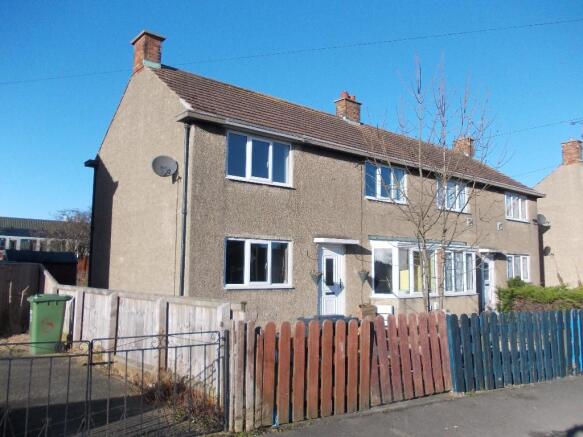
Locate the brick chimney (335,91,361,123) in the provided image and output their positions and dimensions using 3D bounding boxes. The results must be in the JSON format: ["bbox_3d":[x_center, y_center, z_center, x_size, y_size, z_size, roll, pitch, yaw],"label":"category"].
[{"bbox_3d":[2.314,-4.486,19.198,0.880,1.320,0.700,5,-8,-38],"label":"brick chimney"}]

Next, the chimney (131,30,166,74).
[{"bbox_3d":[-4.270,-4.777,13.996,0.640,1.100,0.920,5,-8,-38],"label":"chimney"}]

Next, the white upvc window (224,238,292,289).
[{"bbox_3d":[-0.778,1.125,11.583,2.000,1.190,0.100,5,-8,-38],"label":"white upvc window"}]

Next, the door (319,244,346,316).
[{"bbox_3d":[1.107,1.802,13.092,0.940,2.060,0.080,5,-8,-38],"label":"door"}]

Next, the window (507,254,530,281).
[{"bbox_3d":[9.531,2.118,19.756,2.000,1.170,0.100,5,-8,-38],"label":"window"}]

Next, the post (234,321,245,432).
[{"bbox_3d":[-0.530,1.599,4.815,0.085,1.110,0.060,5,-8,-38],"label":"post"}]

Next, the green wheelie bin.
[{"bbox_3d":[-4.798,2.078,9.354,0.740,1.080,0.580,5,-8,-38],"label":"green wheelie bin"}]

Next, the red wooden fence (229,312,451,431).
[{"bbox_3d":[0.816,1.712,5.658,3.350,1.090,0.090,5,-7,-33],"label":"red wooden fence"}]

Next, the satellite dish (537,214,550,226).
[{"bbox_3d":[10.911,0.035,20.520,0.600,0.520,0.400,3,-7,-24],"label":"satellite dish"}]

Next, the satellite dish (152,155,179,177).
[{"bbox_3d":[-2.892,-1.189,10.779,0.600,0.520,0.400,4,-7,-26],"label":"satellite dish"}]

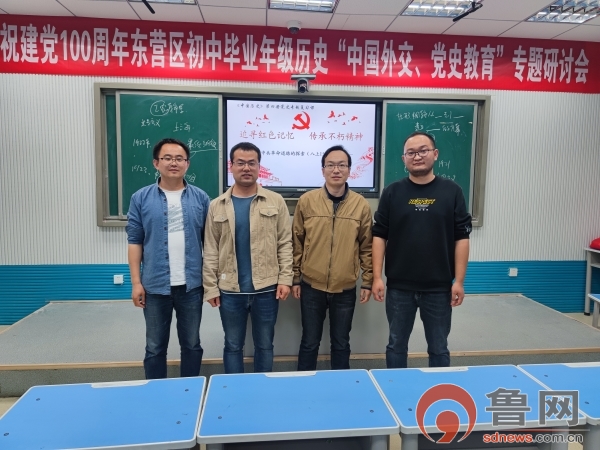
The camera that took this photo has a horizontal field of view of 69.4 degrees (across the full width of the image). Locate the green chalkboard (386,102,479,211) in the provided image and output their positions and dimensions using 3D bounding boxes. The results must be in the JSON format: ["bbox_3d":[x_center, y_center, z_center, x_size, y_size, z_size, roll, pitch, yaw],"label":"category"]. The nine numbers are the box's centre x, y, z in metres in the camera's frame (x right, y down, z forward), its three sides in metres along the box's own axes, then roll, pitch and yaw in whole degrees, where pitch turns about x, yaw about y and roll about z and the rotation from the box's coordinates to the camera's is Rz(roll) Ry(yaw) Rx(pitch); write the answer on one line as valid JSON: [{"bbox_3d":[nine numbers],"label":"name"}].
[{"bbox_3d":[1.367,-0.688,4.619,1.034,1.221,0.050,0,6,-6],"label":"green chalkboard"}]

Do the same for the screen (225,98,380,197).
[{"bbox_3d":[0.039,-0.801,4.509,1.635,1.019,0.090,0,6,-6],"label":"screen"}]

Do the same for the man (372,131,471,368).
[{"bbox_3d":[0.673,0.366,2.449,0.529,1.759,0.310,1,6,7],"label":"man"}]

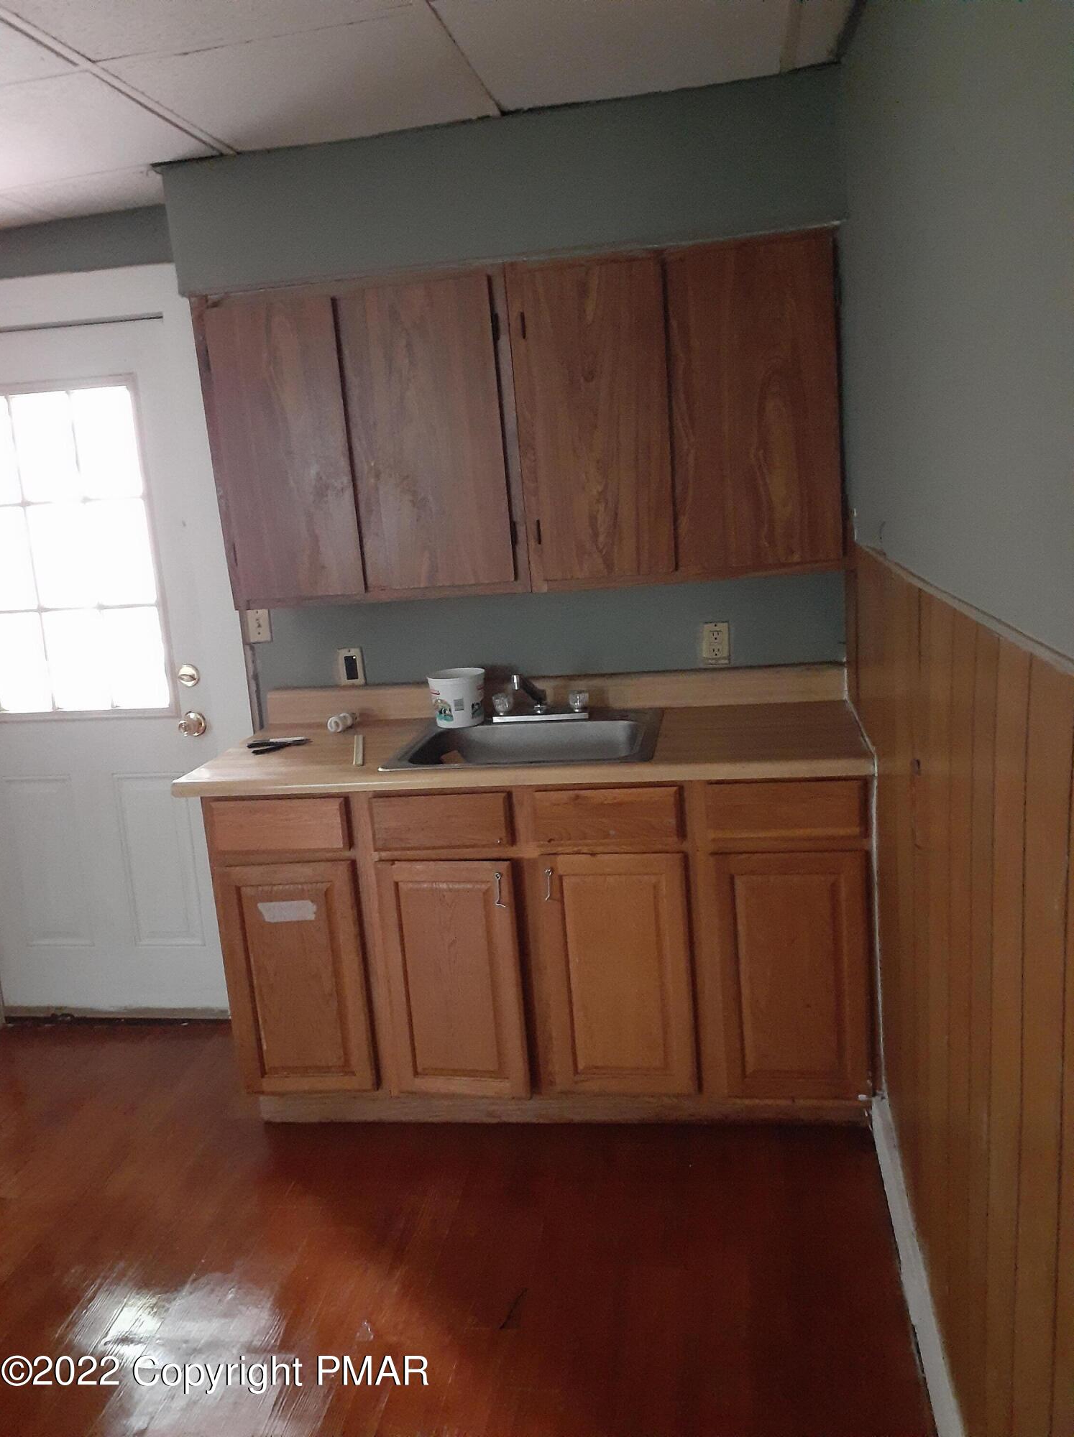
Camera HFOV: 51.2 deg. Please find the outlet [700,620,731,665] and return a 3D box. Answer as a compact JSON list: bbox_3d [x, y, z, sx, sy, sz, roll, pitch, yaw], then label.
[{"bbox_3d":[0.479,-0.199,2.985,0.066,0.113,0.010,-2,12,10],"label":"outlet"}]

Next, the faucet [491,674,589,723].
[{"bbox_3d":[-0.006,-0.057,2.950,0.266,0.147,0.195,-3,12,10],"label":"faucet"}]

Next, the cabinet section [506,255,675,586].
[{"bbox_3d":[0.143,-0.683,2.612,0.331,0.709,0.020,-2,12,10],"label":"cabinet section"}]

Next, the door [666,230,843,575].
[{"bbox_3d":[0.492,-0.697,2.536,0.368,0.718,0.020,-3,12,10],"label":"door"}]

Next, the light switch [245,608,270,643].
[{"bbox_3d":[-0.793,-0.272,3.195,0.071,0.115,0.013,-3,12,10],"label":"light switch"}]

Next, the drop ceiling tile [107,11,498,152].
[{"bbox_3d":[-0.444,-1.291,2.286,0.631,0.020,0.628,-3,12,10],"label":"drop ceiling tile"}]

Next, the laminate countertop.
[{"bbox_3d":[-0.024,0.069,2.824,1.614,0.039,0.625,-3,12,10],"label":"laminate countertop"}]

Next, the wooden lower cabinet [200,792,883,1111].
[{"bbox_3d":[0.046,0.521,2.905,1.532,0.892,0.618,-2,12,10],"label":"wooden lower cabinet"}]

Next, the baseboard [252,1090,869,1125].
[{"bbox_3d":[0.041,0.959,2.777,1.527,0.091,0.020,-2,12,10],"label":"baseboard"}]

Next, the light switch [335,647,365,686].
[{"bbox_3d":[-0.522,-0.140,3.158,0.069,0.115,0.010,-2,12,10],"label":"light switch"}]

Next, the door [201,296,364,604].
[{"bbox_3d":[-0.612,-0.643,2.737,0.329,0.710,0.020,-3,12,10],"label":"door"}]

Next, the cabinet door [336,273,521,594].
[{"bbox_3d":[-0.263,-0.667,2.681,0.376,0.701,0.020,-2,12,10],"label":"cabinet door"}]

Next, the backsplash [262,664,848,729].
[{"bbox_3d":[0.018,-0.060,3.084,1.599,0.094,0.021,-2,12,10],"label":"backsplash"}]

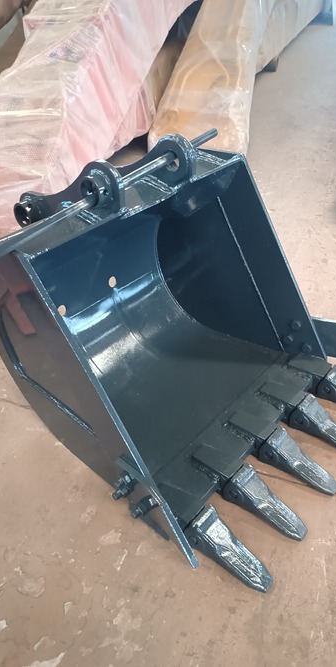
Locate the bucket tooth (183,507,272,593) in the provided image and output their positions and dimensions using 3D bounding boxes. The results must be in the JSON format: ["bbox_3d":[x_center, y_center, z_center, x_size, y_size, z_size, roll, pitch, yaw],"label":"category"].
[{"bbox_3d":[0.174,0.607,1.447,0.258,0.096,0.088,37,53,23],"label":"bucket tooth"}]

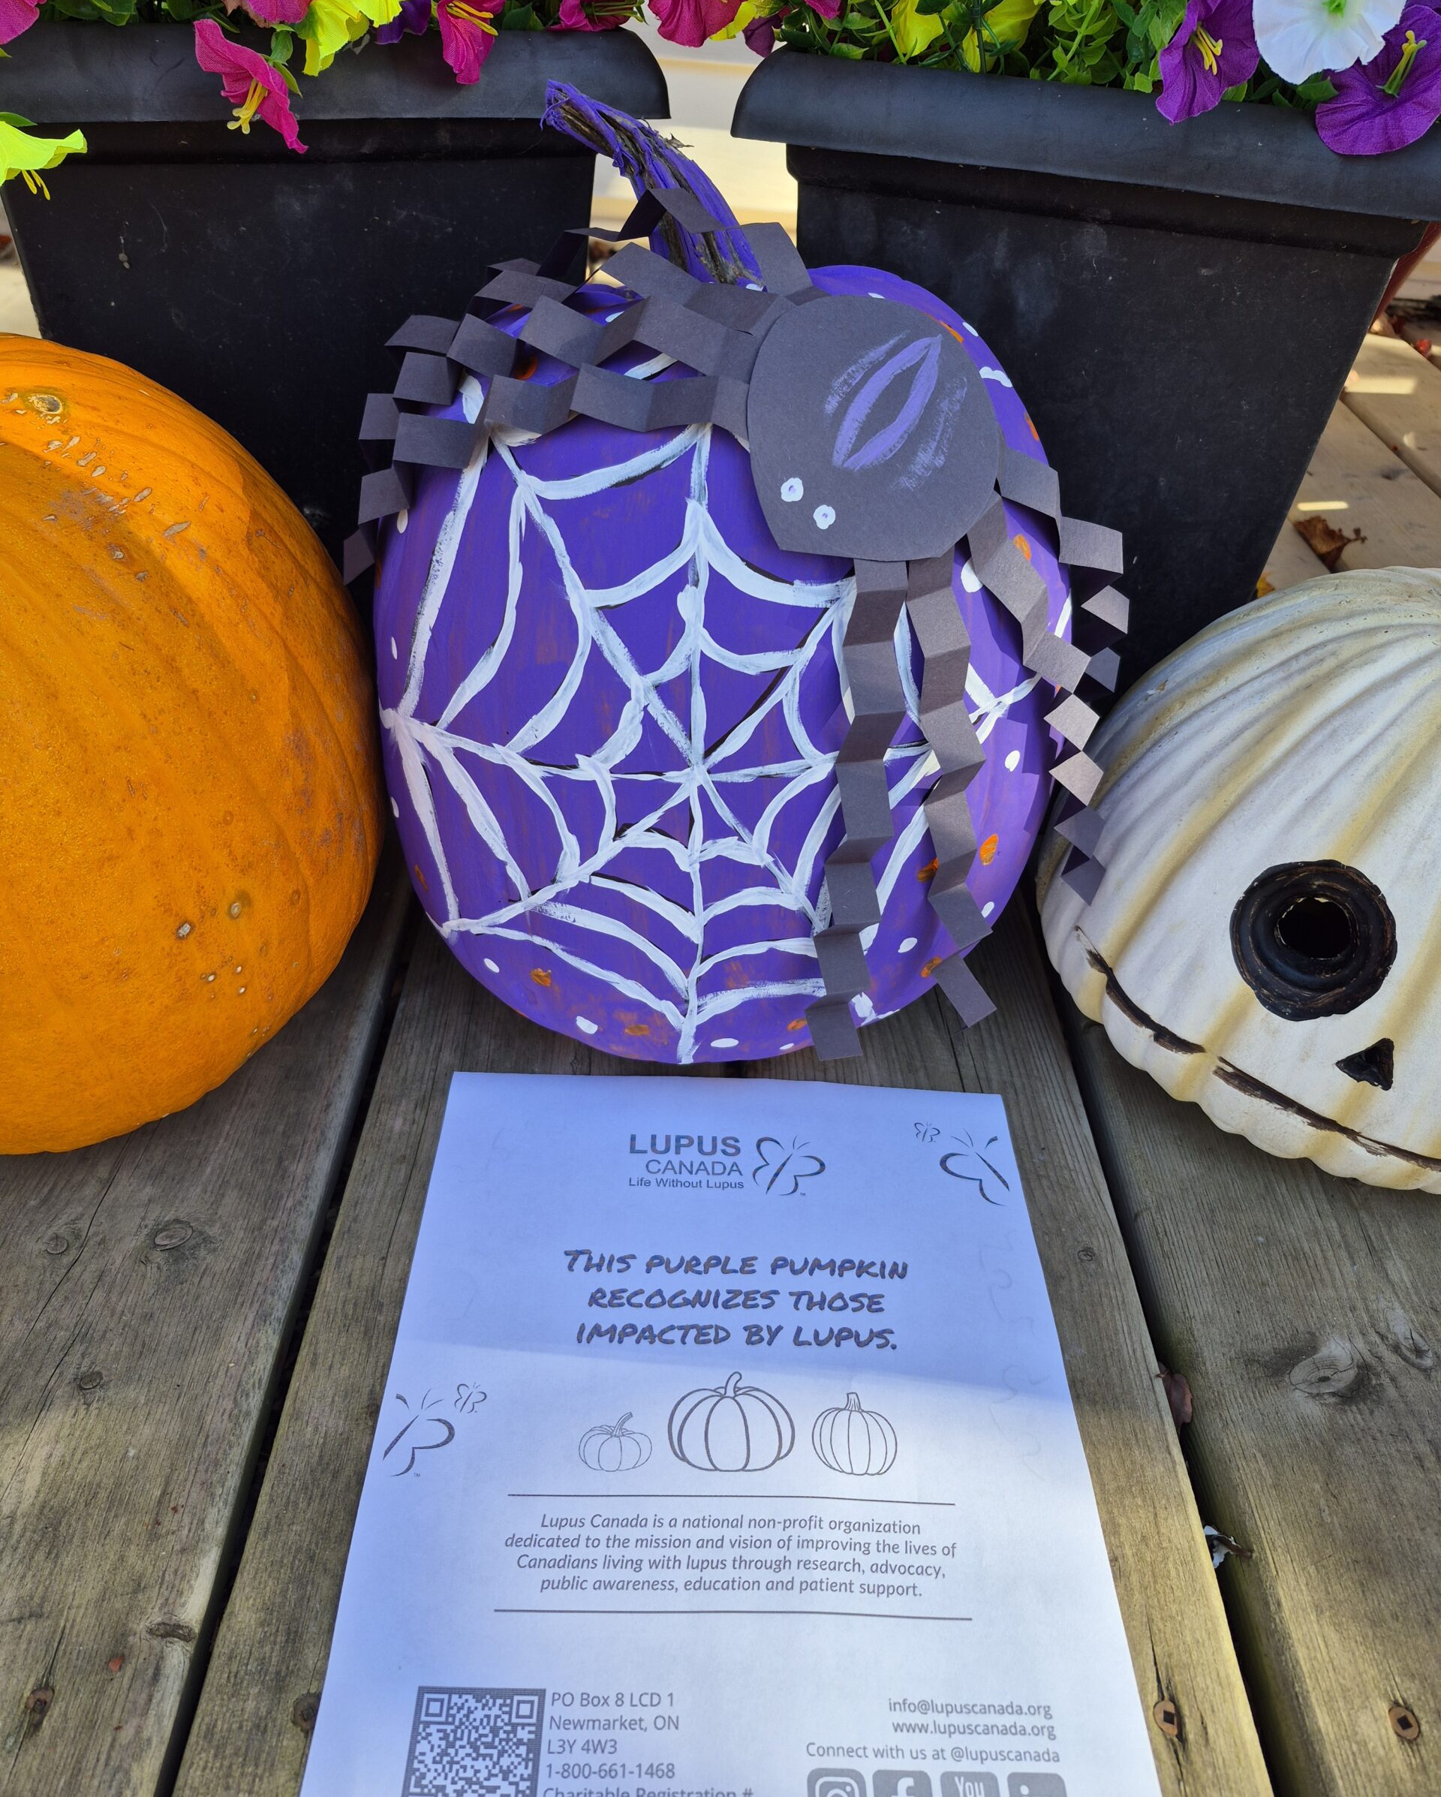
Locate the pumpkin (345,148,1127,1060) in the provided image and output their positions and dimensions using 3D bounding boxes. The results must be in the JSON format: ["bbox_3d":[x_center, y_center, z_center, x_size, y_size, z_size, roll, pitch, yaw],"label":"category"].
[{"bbox_3d":[0.003,-0.079,0.449,0.255,0.302,0.248,6,40,0],"label":"pumpkin"}]

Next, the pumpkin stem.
[{"bbox_3d":[-0.020,-0.196,0.351,0.063,0.052,0.036,6,40,0],"label":"pumpkin stem"}]

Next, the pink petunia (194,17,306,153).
[{"bbox_3d":[-0.184,-0.322,0.503,0.058,0.058,0.040,29,64,30],"label":"pink petunia"}]

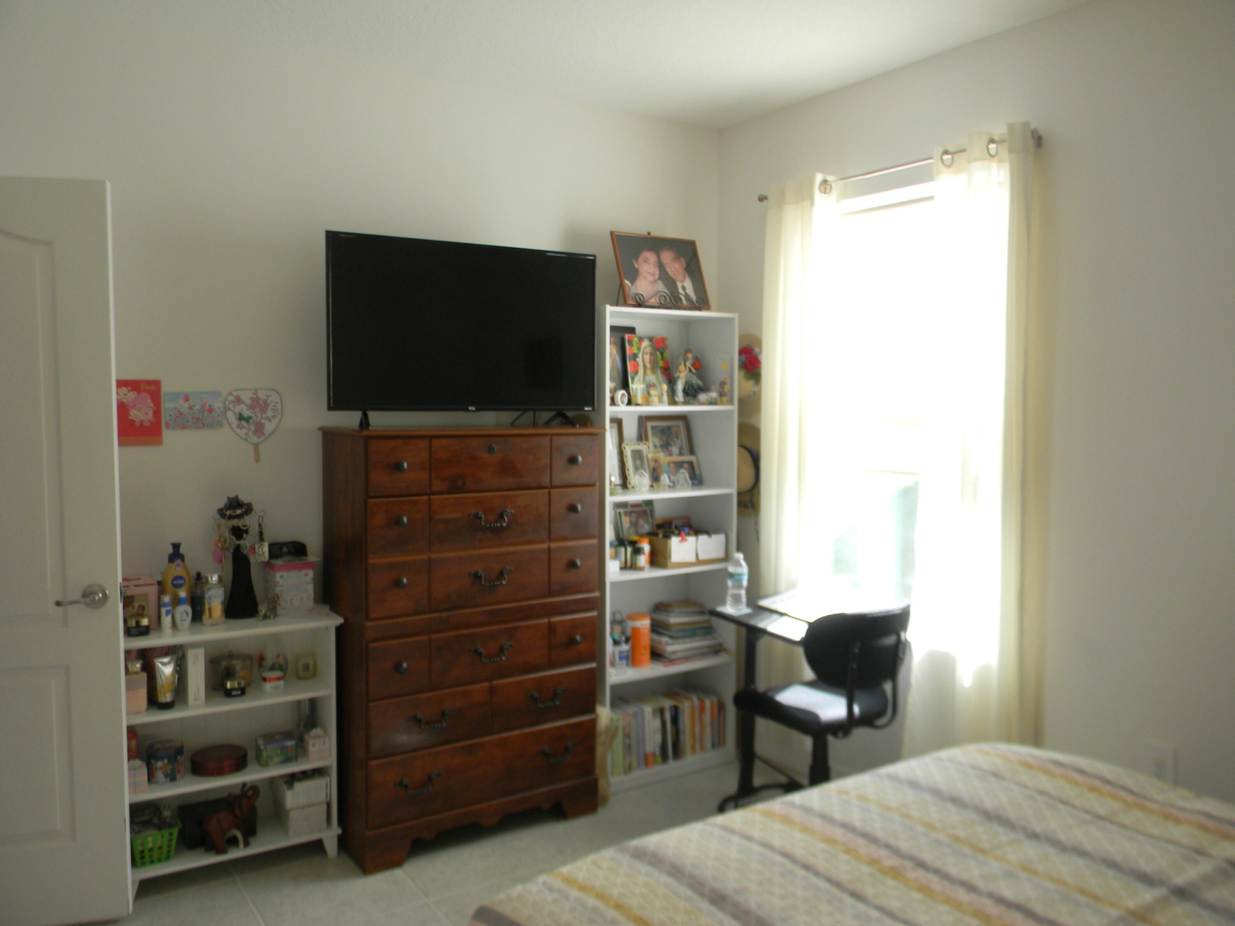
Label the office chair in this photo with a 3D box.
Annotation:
[{"bbox_3d":[0.670,0.839,3.340,0.520,0.815,0.560,-2,6,-32],"label":"office chair"}]

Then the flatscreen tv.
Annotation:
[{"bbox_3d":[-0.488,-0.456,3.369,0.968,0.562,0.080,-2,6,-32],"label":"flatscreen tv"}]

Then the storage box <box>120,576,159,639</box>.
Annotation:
[{"bbox_3d":[-1.451,0.422,2.968,0.140,0.146,0.137,-2,6,-32],"label":"storage box"}]

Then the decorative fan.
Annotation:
[{"bbox_3d":[-1.168,-0.120,3.207,0.178,0.234,0.015,-2,6,-32],"label":"decorative fan"}]

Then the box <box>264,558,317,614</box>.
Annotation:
[{"bbox_3d":[-1.060,0.397,3.235,0.128,0.152,0.120,-2,6,-32],"label":"box"}]

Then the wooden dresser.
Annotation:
[{"bbox_3d":[-0.518,0.553,3.403,0.858,1.355,0.460,-2,6,-32],"label":"wooden dresser"}]

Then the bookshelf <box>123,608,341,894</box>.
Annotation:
[{"bbox_3d":[-1.204,0.870,3.082,0.653,0.762,0.303,-2,6,-32],"label":"bookshelf"}]

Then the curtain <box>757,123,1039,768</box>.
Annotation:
[{"bbox_3d":[0.860,0.076,3.335,0.110,2.140,1.180,-2,6,-32],"label":"curtain"}]

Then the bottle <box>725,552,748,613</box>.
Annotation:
[{"bbox_3d":[0.421,0.425,3.537,0.065,0.205,0.065,-2,6,-32],"label":"bottle"}]

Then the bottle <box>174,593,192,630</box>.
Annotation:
[{"bbox_3d":[-1.292,0.440,2.973,0.049,0.112,0.038,-2,6,-32],"label":"bottle"}]

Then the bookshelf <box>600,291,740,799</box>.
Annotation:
[{"bbox_3d":[0.136,0.310,3.868,0.604,1.775,0.293,-2,6,-32],"label":"bookshelf"}]

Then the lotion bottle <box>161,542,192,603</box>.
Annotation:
[{"bbox_3d":[-1.337,0.366,3.029,0.082,0.248,0.055,-2,6,-32],"label":"lotion bottle"}]

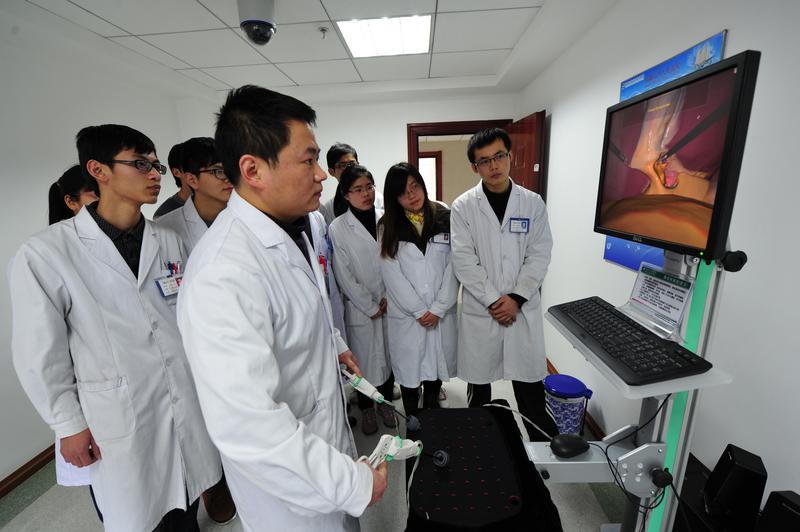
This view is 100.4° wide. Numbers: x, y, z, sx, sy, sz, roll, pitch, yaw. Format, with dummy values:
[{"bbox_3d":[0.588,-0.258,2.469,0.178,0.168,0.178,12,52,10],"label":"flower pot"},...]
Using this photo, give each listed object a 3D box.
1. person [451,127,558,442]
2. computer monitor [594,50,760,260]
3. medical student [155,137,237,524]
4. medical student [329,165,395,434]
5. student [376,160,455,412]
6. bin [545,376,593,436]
[{"bbox_3d":[0.505,0.224,1.748,0.530,1.750,0.360,1,14,12],"label":"person"},{"bbox_3d":[0.596,-0.226,0.770,0.052,0.340,0.407,-1,14,3],"label":"computer monitor"},{"bbox_3d":[-0.774,0.337,1.515,0.360,1.730,0.500,3,14,20],"label":"medical student"},{"bbox_3d":[-0.160,0.253,2.008,0.450,1.620,0.320,-11,16,-32],"label":"medical student"},{"bbox_3d":[0.113,0.275,1.874,0.450,1.620,0.320,-5,14,-10],"label":"student"},{"bbox_3d":[0.996,0.873,2.013,0.265,0.330,0.240,0,14,9],"label":"bin"}]

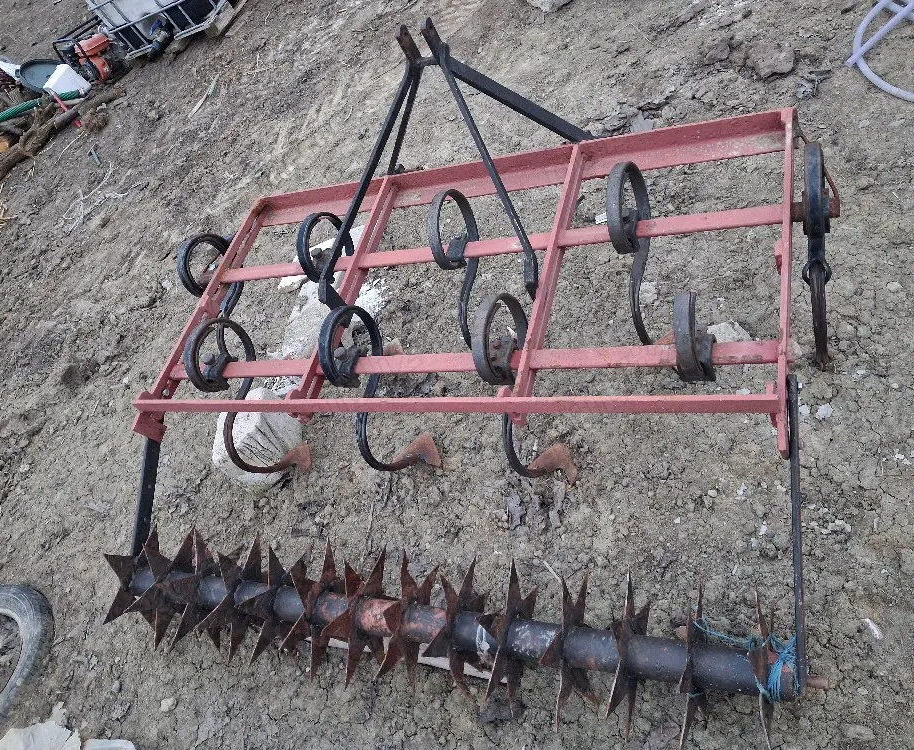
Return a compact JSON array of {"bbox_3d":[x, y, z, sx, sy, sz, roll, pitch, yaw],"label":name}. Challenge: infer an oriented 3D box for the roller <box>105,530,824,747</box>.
[{"bbox_3d":[-0.138,0.540,1.716,1.714,0.303,0.309,-2,54,28],"label":"roller"}]

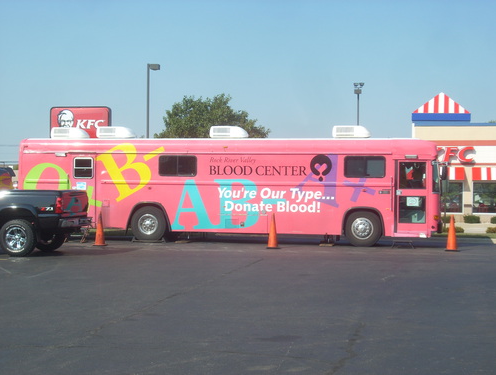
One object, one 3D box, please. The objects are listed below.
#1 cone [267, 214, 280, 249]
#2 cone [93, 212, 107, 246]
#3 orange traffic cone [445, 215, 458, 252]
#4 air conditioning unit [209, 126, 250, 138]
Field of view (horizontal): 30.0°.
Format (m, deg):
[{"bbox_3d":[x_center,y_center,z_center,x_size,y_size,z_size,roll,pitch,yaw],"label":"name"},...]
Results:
[{"bbox_3d":[0.662,1.124,24.000,0.370,0.914,0.370,0,0,-6],"label":"cone"},{"bbox_3d":[-3.931,1.088,24.600,0.370,0.914,0.370,0,0,-6],"label":"cone"},{"bbox_3d":[5.147,1.147,23.300,0.370,0.914,0.370,0,0,-6],"label":"orange traffic cone"},{"bbox_3d":[-0.520,-1.610,27.000,1.060,0.350,0.720,0,0,14],"label":"air conditioning unit"}]

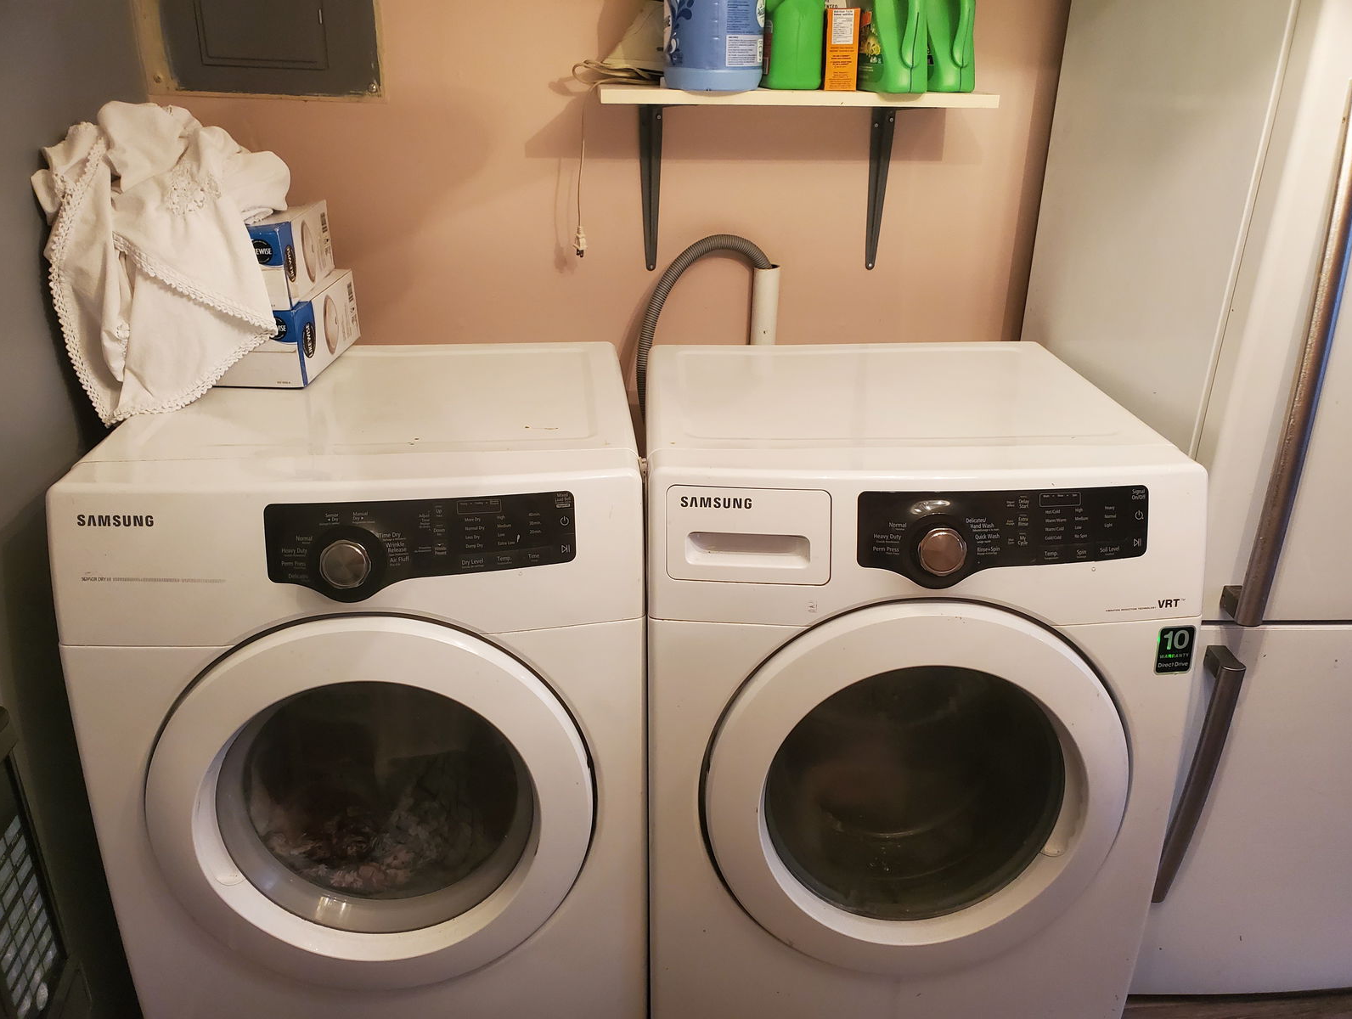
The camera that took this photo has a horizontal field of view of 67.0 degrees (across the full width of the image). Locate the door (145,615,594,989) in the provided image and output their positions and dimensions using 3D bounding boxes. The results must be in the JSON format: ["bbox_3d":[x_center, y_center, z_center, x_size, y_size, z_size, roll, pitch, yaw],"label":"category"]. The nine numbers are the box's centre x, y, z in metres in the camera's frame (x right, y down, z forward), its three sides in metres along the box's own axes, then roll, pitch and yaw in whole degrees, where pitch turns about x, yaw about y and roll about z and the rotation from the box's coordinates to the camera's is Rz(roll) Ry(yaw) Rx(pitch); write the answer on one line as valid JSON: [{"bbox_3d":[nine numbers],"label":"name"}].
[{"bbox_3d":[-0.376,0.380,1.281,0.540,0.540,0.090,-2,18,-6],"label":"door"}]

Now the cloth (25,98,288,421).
[{"bbox_3d":[-0.698,-0.359,1.447,0.335,0.405,0.320,-2,24,-6],"label":"cloth"}]

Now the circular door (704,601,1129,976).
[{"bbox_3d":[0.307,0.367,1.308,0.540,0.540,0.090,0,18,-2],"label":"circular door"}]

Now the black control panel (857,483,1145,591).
[{"bbox_3d":[0.396,0.035,1.219,0.358,0.118,0.027,-1,5,-4],"label":"black control panel"}]

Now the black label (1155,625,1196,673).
[{"bbox_3d":[0.622,0.174,1.269,0.050,0.064,0.004,-4,15,-9],"label":"black label"}]

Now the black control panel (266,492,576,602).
[{"bbox_3d":[-0.295,0.045,1.197,0.357,0.119,0.027,-3,5,-8],"label":"black control panel"}]

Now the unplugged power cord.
[{"bbox_3d":[-0.096,-0.570,1.683,0.146,0.312,0.130,-2,24,-6],"label":"unplugged power cord"}]

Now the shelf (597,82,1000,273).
[{"bbox_3d":[0.178,-0.536,1.709,0.610,0.313,0.255,-2,24,-6],"label":"shelf"}]

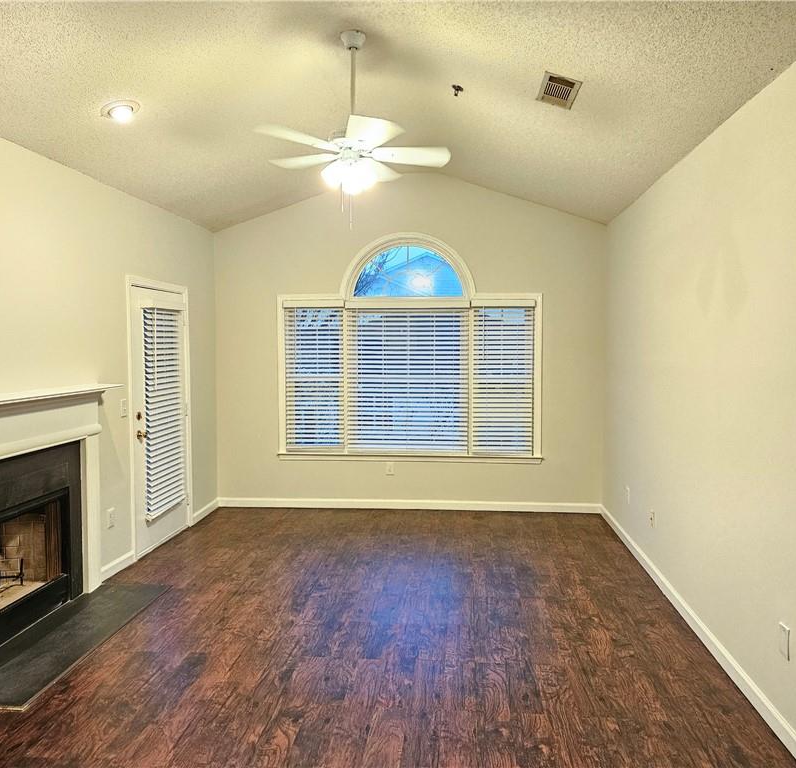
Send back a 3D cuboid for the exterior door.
[{"bbox_3d":[-1.866,0.255,5.367,0.055,1.980,0.915,0,3,6],"label":"exterior door"}]

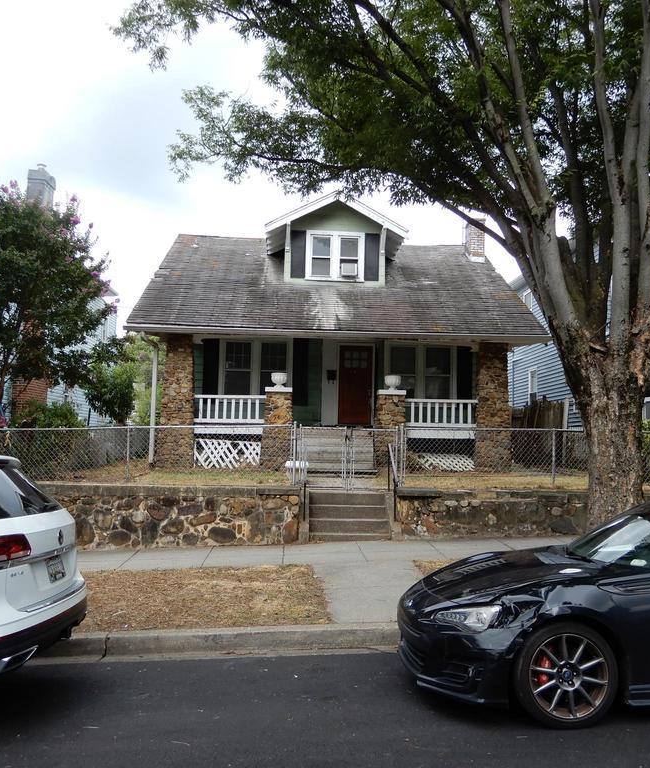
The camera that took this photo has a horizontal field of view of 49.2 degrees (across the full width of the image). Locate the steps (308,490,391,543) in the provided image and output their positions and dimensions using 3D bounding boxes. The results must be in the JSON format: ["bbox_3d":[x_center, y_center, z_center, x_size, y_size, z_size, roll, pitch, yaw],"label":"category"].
[{"bbox_3d":[0.331,2.030,10.959,1.205,0.660,1.150,2,-5,-3],"label":"steps"}]

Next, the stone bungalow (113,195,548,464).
[{"bbox_3d":[0.031,-0.967,21.305,9.100,6.850,12.000,2,-5,-3],"label":"stone bungalow"}]

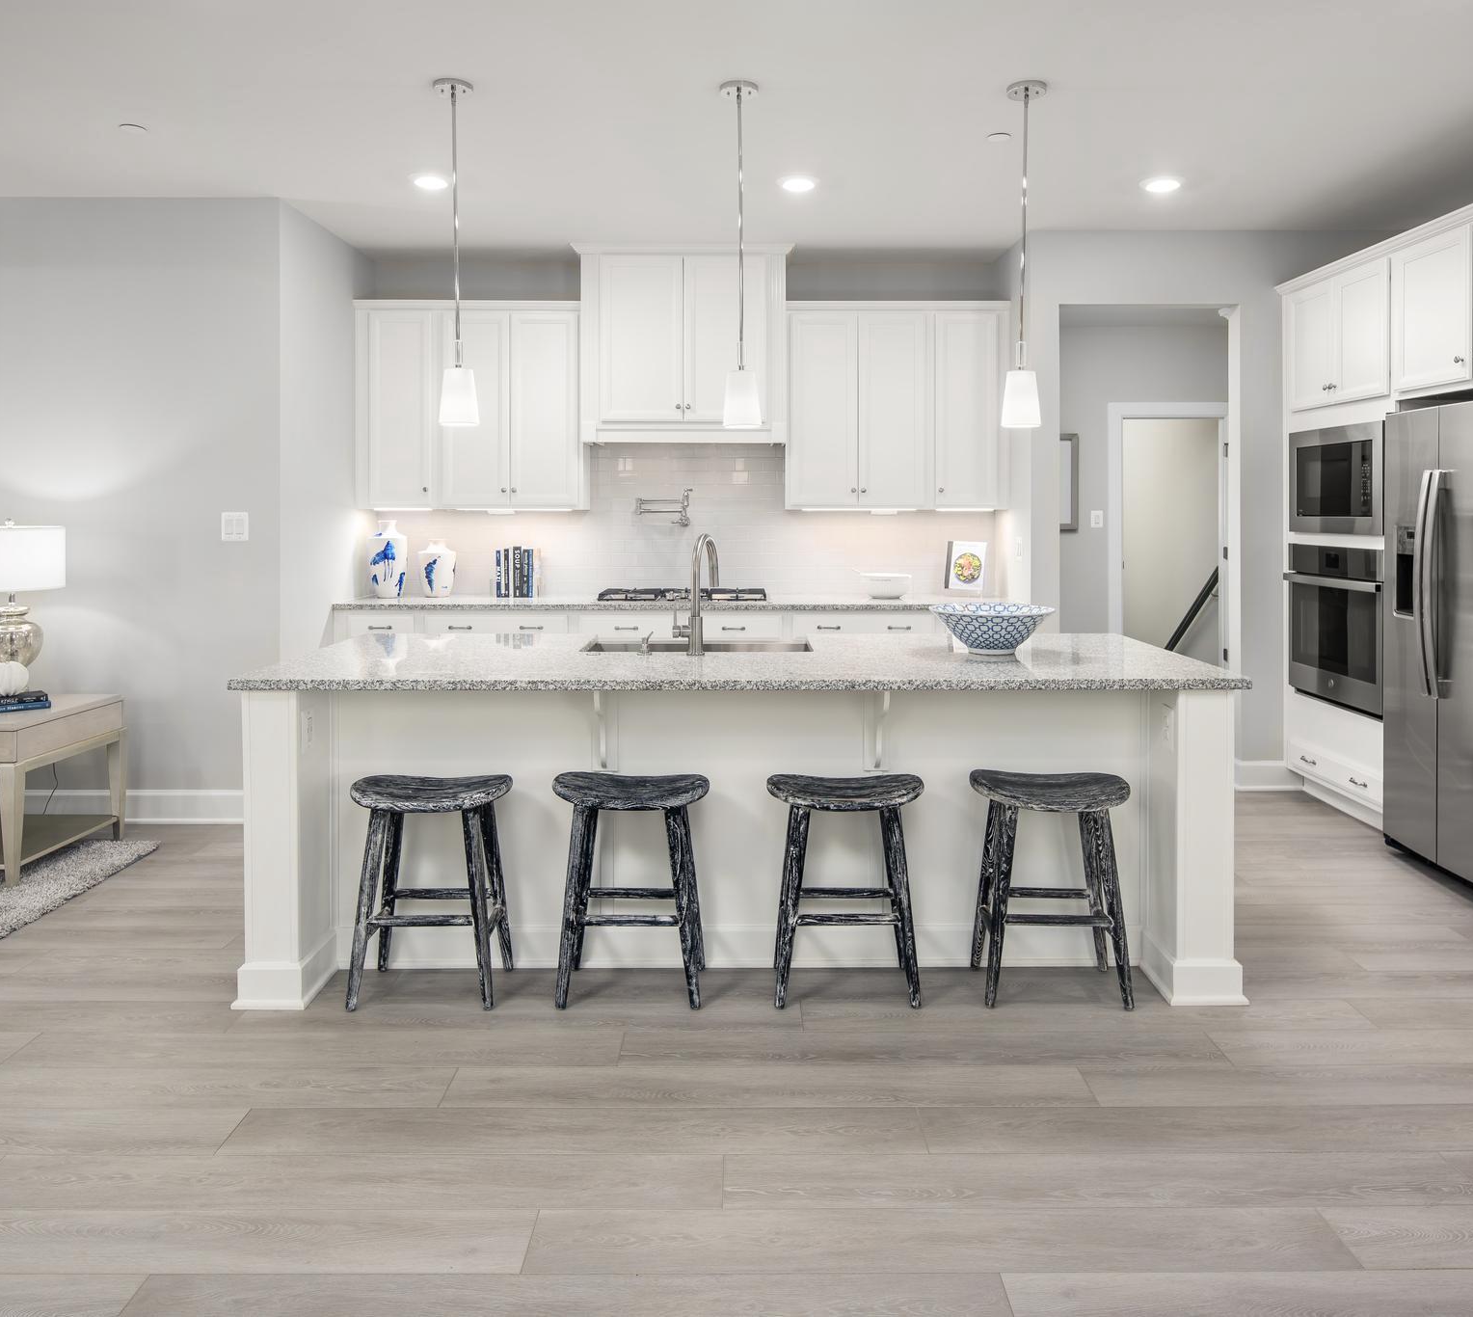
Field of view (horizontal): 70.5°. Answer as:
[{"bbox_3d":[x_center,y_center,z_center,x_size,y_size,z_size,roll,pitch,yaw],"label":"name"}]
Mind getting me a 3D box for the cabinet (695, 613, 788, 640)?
[{"bbox_3d":[0.000,0.168,5.414,0.485,0.869,0.566,0,5,0],"label":"cabinet"}]

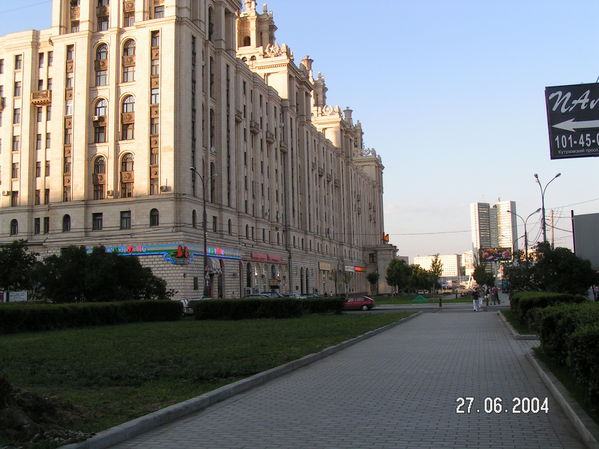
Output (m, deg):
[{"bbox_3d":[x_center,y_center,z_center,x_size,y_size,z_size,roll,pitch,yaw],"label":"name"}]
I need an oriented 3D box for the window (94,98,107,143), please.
[{"bbox_3d":[-25.189,-13.195,83.636,1.784,5.721,0.300,-3,-6,18],"label":"window"}]

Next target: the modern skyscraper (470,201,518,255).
[{"bbox_3d":[236.797,24.492,805.331,56.000,106.267,45.000,-3,-6,16],"label":"modern skyscraper"}]

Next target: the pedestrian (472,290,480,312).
[{"bbox_3d":[12.673,5.412,47.083,0.550,1.650,0.350,-3,-6,16],"label":"pedestrian"}]

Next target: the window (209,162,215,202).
[{"bbox_3d":[-11.496,-5.455,85.228,0.400,5.364,1.600,-3,-6,16],"label":"window"}]

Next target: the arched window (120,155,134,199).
[{"bbox_3d":[-21.253,-5.936,81.622,1.900,5.529,0.300,-3,-6,18],"label":"arched window"}]

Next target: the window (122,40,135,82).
[{"bbox_3d":[-20.274,-19.428,78.417,1.700,5.316,0.400,-3,-6,16],"label":"window"}]

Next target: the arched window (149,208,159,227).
[{"bbox_3d":[-17.506,-0.833,79.669,1.264,2.192,0.300,-3,-6,18],"label":"arched window"}]

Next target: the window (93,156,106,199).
[{"bbox_3d":[-23.584,-5.469,78.050,1.728,5.340,0.400,-3,-6,16],"label":"window"}]

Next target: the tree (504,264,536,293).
[{"bbox_3d":[19.467,5.270,57.938,3.100,3.826,3.100,-3,-6,18],"label":"tree"}]

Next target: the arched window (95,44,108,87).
[{"bbox_3d":[-23.793,-19.193,79.411,1.813,5.309,0.400,-3,-6,16],"label":"arched window"}]

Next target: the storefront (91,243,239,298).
[{"bbox_3d":[-17.281,7.195,87.653,13.237,7.553,17.001,-3,-6,18],"label":"storefront"}]

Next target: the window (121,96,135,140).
[{"bbox_3d":[-20.154,-12.523,77.728,1.685,5.367,0.400,-3,-6,16],"label":"window"}]

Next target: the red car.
[{"bbox_3d":[4.350,6.598,55.806,4.000,1.400,1.650,-3,-6,12],"label":"red car"}]

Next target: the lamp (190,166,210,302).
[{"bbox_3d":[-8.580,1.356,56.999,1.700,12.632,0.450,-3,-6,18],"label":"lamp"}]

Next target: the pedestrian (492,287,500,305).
[{"bbox_3d":[18.882,6.870,63.000,0.520,1.720,0.380,-3,-6,15],"label":"pedestrian"}]

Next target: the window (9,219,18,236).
[{"bbox_3d":[-37.797,0.412,87.359,1.387,2.270,0.300,-3,-6,18],"label":"window"}]

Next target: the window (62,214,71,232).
[{"bbox_3d":[-27.738,-0.115,78.743,1.079,2.140,0.400,-3,-6,16],"label":"window"}]

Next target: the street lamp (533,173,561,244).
[{"bbox_3d":[22.690,1.194,60.609,2.600,12.137,1.600,-3,-6,16],"label":"street lamp"}]

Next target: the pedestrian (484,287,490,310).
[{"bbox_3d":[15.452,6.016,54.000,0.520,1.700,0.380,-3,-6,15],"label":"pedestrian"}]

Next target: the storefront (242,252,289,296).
[{"bbox_3d":[-5.477,8.541,103.789,1.200,7.508,19.355,-3,-6,18],"label":"storefront"}]

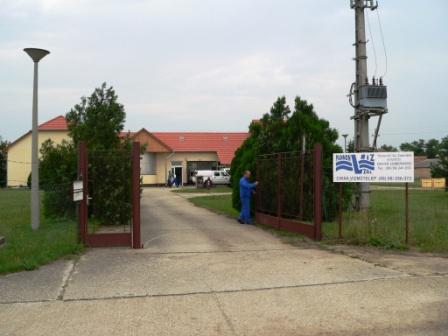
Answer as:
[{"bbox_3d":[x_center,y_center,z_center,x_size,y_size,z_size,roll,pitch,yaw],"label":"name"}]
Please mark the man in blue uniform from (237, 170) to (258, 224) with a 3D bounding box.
[{"bbox_3d":[0.772,0.969,15.300,0.680,1.740,0.520,0,-1,-6],"label":"man in blue uniform"}]

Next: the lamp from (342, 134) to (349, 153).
[{"bbox_3d":[13.200,-0.950,50.500,0.750,5.300,0.750,0,-1,0],"label":"lamp"}]

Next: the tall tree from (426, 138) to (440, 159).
[{"bbox_3d":[47.200,-1.950,105.000,4.200,9.400,4.200,0,-1,0],"label":"tall tree"}]

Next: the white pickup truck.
[{"bbox_3d":[-0.508,1.064,45.500,5.100,1.750,1.800,0,-1,-7],"label":"white pickup truck"}]

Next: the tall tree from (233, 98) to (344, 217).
[{"bbox_3d":[2.440,-0.500,18.500,4.300,4.700,3.700,0,-1,0],"label":"tall tree"}]

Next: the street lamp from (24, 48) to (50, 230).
[{"bbox_3d":[-5.572,-0.868,13.900,0.780,5.390,0.780,0,-1,0],"label":"street lamp"}]

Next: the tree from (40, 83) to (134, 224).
[{"bbox_3d":[-4.950,-0.630,16.900,3.400,4.950,3.100,0,-1,0],"label":"tree"}]

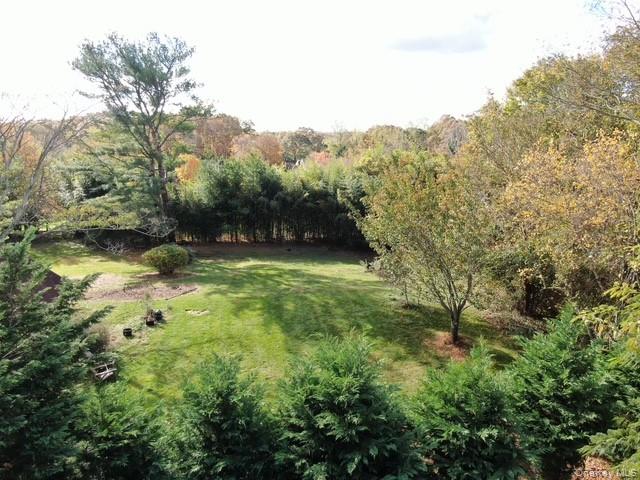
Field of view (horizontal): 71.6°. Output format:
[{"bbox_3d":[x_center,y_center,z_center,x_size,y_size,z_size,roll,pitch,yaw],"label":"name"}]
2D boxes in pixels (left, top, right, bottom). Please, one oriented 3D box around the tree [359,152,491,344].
[{"bbox_3d":[4.070,0.470,17.300,5.100,7.600,4.900,0,13,0],"label":"tree"}]

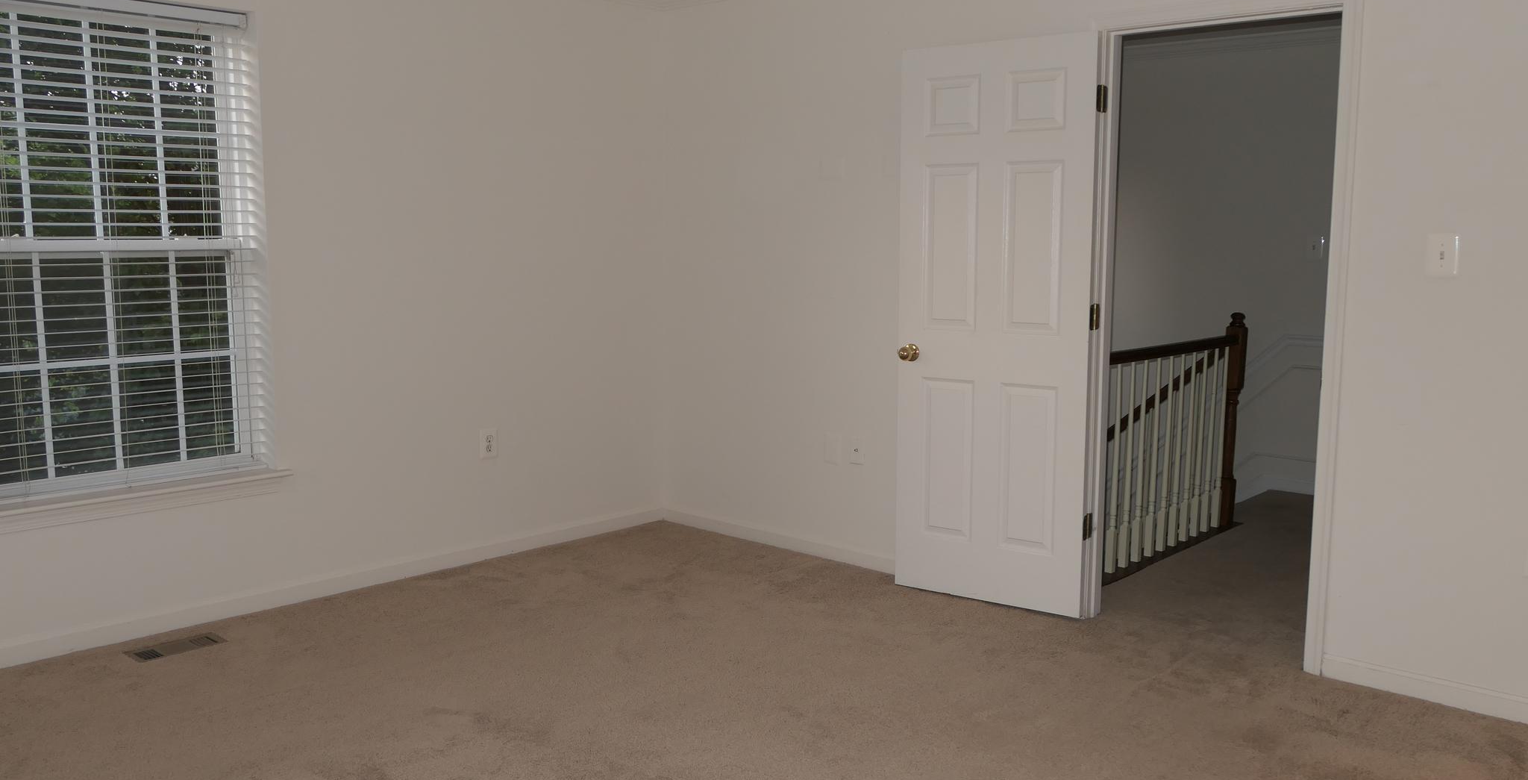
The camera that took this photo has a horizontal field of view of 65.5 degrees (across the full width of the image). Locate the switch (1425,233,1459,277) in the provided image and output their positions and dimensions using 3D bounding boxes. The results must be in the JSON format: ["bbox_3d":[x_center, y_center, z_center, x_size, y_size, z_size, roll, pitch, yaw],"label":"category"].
[{"bbox_3d":[1.947,-0.387,3.411,0.078,0.122,0.020,7,10,40],"label":"switch"}]

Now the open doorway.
[{"bbox_3d":[1.477,-0.164,3.941,0.754,2.055,0.120,7,10,40],"label":"open doorway"}]

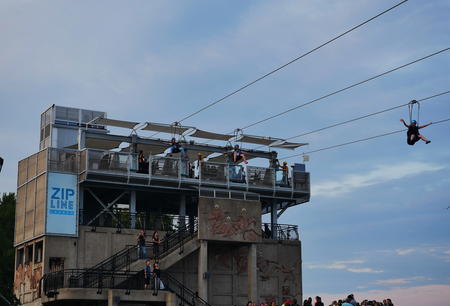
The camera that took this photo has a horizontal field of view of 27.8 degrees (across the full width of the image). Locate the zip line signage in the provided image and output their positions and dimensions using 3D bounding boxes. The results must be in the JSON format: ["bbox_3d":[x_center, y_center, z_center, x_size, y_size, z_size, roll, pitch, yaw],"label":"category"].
[{"bbox_3d":[-10.234,3.271,57.386,2.000,3.982,0.127,7,-15,-29],"label":"zip line signage"}]

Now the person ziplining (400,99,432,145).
[{"bbox_3d":[7.867,-1.264,37.500,1.200,1.800,0.850,5,-14,-23],"label":"person ziplining"}]

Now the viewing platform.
[{"bbox_3d":[-4.072,2.188,64.095,19.014,2.172,7.638,7,-15,-29],"label":"viewing platform"}]

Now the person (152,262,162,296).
[{"bbox_3d":[-4.050,7.459,54.620,0.500,1.660,0.350,4,-14,-20],"label":"person"}]

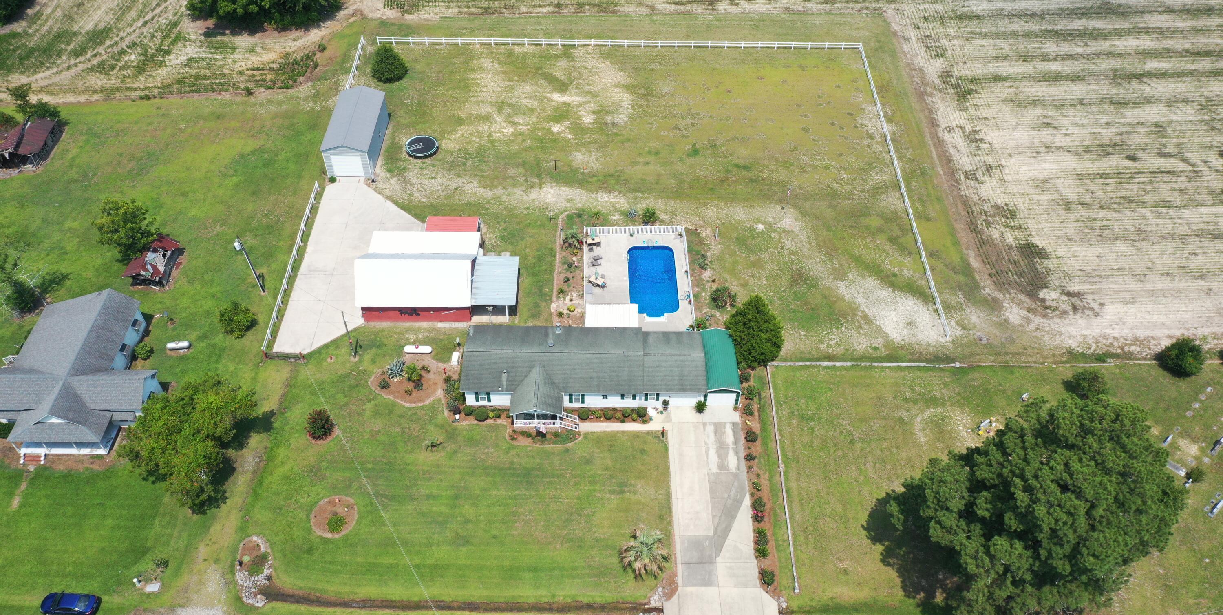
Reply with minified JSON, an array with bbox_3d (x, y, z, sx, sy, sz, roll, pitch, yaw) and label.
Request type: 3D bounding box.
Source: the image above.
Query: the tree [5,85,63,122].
[{"bbox_3d":[-74.908,-26.306,124.037,5.800,6.600,5.300,1,48,0],"label":"tree"}]

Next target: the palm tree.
[{"bbox_3d":[3.060,21.547,86.032,4.500,2.300,4.300,0,48,0],"label":"palm tree"}]

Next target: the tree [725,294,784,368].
[{"bbox_3d":[15.074,1.827,98.462,6.050,8.700,6.050,1,48,0],"label":"tree"}]

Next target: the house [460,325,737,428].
[{"bbox_3d":[-1.064,6.802,97.949,28.100,4.100,11.300,1,48,0],"label":"house"}]

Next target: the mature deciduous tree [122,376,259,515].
[{"bbox_3d":[-39.482,11.613,88.135,11.600,9.800,12.000,1,48,0],"label":"mature deciduous tree"}]

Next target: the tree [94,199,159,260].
[{"bbox_3d":[-55.635,-9.059,109.153,6.700,7.800,6.600,0,48,0],"label":"tree"}]

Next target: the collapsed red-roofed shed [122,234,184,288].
[{"bbox_3d":[-51.726,-5.235,107.287,4.800,3.700,5.900,1,48,0],"label":"collapsed red-roofed shed"}]

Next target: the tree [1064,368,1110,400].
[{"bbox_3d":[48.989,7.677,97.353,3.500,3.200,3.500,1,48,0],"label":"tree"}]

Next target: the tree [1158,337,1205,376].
[{"bbox_3d":[60.555,4.949,100.156,4.200,3.700,4.200,0,48,0],"label":"tree"}]

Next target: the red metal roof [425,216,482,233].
[{"bbox_3d":[-18.716,-8.929,112.463,6.100,3.000,3.900,0,48,0],"label":"red metal roof"}]

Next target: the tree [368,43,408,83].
[{"bbox_3d":[-31.177,-34.571,133.246,5.150,4.900,5.150,1,48,0],"label":"tree"}]

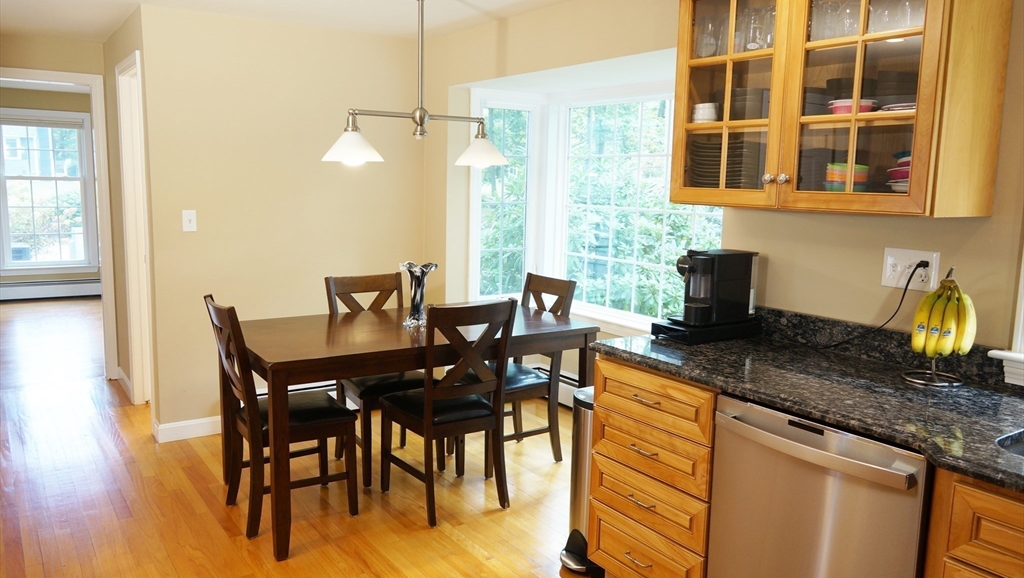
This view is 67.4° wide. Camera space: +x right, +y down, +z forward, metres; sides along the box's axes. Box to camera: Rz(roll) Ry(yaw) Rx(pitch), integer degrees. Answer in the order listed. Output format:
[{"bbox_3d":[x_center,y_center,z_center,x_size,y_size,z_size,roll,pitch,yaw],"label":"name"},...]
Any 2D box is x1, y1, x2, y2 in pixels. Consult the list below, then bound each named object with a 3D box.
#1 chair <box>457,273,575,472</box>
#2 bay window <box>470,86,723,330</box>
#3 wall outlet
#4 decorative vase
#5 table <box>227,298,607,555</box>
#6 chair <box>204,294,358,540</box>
[{"bbox_3d":[-0.017,0.419,4.003,0.540,0.947,0.440,-4,9,-32],"label":"chair"},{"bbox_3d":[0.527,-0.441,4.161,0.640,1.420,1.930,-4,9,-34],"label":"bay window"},{"bbox_3d":[1.204,-0.059,2.324,0.012,0.117,0.167,-4,9,-34],"label":"wall outlet"},{"bbox_3d":[-0.448,0.018,3.581,0.160,0.290,0.155,-4,9,-34],"label":"decorative vase"},{"bbox_3d":[-0.480,0.551,3.624,1.546,0.775,0.903,-4,9,-32],"label":"table"},{"bbox_3d":[-0.981,0.502,3.284,0.540,0.947,0.445,-4,9,-32],"label":"chair"}]

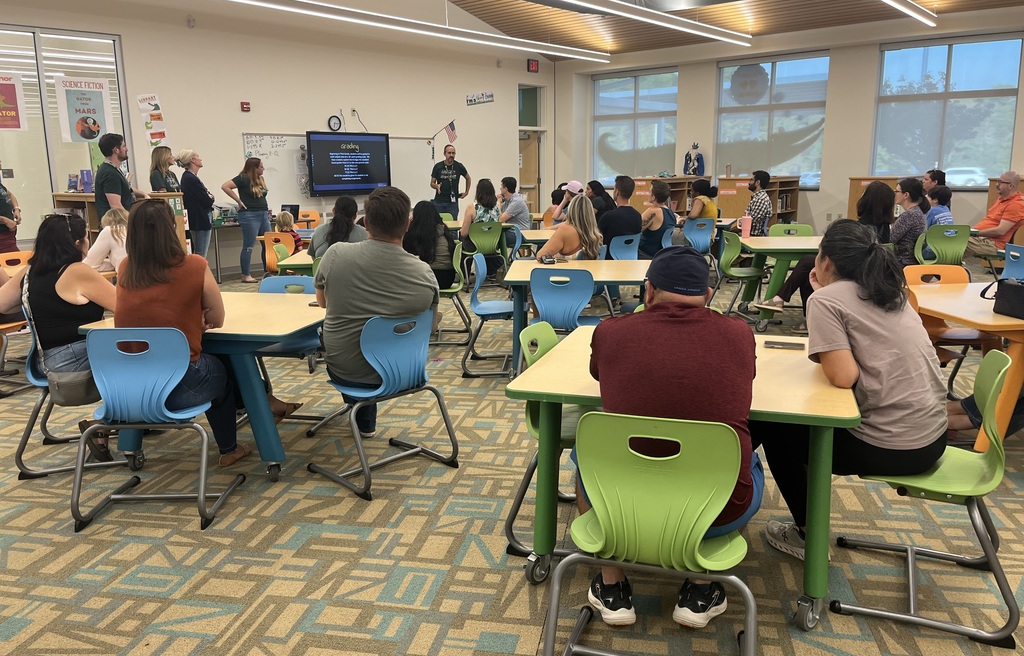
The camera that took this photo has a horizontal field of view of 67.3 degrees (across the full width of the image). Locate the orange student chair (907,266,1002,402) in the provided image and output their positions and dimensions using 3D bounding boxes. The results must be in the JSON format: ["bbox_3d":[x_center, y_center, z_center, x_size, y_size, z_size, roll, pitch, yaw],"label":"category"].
[{"bbox_3d":[2.298,0.079,4.101,0.500,0.775,0.490,-2,11,-4],"label":"orange student chair"}]

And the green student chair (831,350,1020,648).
[{"bbox_3d":[1.243,0.434,2.327,0.480,0.775,0.500,4,12,24],"label":"green student chair"}]

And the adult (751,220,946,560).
[{"bbox_3d":[1.045,0.245,2.375,0.660,1.130,0.480,5,12,27],"label":"adult"}]

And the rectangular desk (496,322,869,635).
[{"bbox_3d":[0.640,0.480,2.835,1.045,0.735,1.020,3,13,19],"label":"rectangular desk"}]

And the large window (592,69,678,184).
[{"bbox_3d":[2.392,-3.952,15.463,2.000,2.320,0.120,9,16,40],"label":"large window"}]

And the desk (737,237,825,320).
[{"bbox_3d":[2.665,-0.416,7.067,1.120,0.710,1.130,1,12,7],"label":"desk"}]

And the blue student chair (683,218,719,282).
[{"bbox_3d":[2.060,-0.833,8.869,0.500,0.815,0.520,-6,13,-24],"label":"blue student chair"}]

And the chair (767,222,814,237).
[{"bbox_3d":[2.783,-0.595,7.664,0.500,0.815,0.520,1,12,8],"label":"chair"}]

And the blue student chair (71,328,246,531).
[{"bbox_3d":[-1.483,0.368,3.226,0.500,0.815,0.520,-1,12,-1],"label":"blue student chair"}]

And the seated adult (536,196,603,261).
[{"bbox_3d":[0.454,-0.477,6.253,0.760,1.210,0.540,10,15,41],"label":"seated adult"}]

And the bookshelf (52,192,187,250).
[{"bbox_3d":[-4.066,-0.779,7.999,1.887,1.218,0.440,9,16,40],"label":"bookshelf"}]

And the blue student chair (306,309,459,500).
[{"bbox_3d":[-0.583,0.267,3.374,0.480,0.770,0.500,10,15,43],"label":"blue student chair"}]

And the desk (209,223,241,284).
[{"bbox_3d":[-3.568,-1.063,10.594,0.720,0.740,1.550,7,14,37],"label":"desk"}]

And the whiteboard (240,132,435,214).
[{"bbox_3d":[-2.524,-2.414,12.214,0.050,1.200,3.680,9,16,40],"label":"whiteboard"}]

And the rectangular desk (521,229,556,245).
[{"bbox_3d":[0.728,-0.604,8.096,1.100,0.710,1.120,0,12,4],"label":"rectangular desk"}]

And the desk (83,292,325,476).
[{"bbox_3d":[-1.377,0.268,3.993,1.020,0.735,1.040,1,12,10],"label":"desk"}]

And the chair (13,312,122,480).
[{"bbox_3d":[-2.182,0.251,3.839,0.520,0.815,0.500,-5,12,-20],"label":"chair"}]

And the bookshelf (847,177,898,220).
[{"bbox_3d":[5.342,-1.508,10.933,0.650,1.230,1.700,8,15,37],"label":"bookshelf"}]

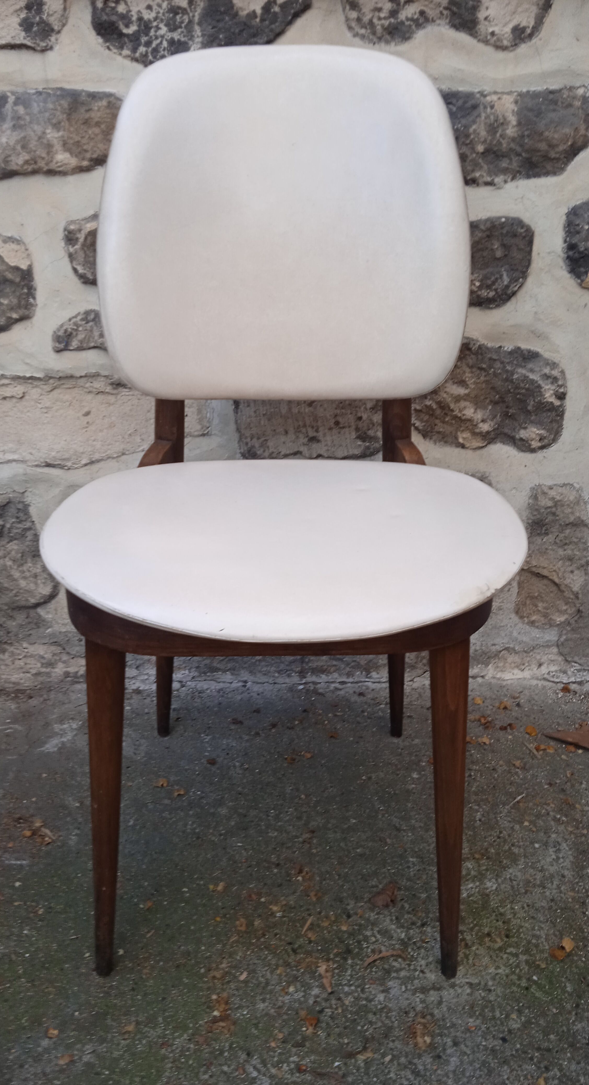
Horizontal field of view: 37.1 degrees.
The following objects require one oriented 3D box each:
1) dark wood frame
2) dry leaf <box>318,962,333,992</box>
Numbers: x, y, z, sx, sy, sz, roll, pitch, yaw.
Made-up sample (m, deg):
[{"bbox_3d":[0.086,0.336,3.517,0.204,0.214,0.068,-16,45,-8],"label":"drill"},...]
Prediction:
[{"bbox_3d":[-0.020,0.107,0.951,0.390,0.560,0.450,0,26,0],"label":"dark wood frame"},{"bbox_3d":[0.031,0.441,0.891,0.017,0.011,0.035,2,26,4],"label":"dry leaf"}]

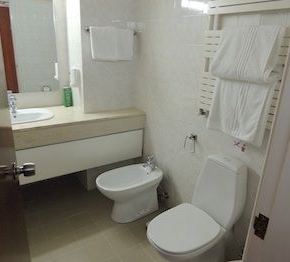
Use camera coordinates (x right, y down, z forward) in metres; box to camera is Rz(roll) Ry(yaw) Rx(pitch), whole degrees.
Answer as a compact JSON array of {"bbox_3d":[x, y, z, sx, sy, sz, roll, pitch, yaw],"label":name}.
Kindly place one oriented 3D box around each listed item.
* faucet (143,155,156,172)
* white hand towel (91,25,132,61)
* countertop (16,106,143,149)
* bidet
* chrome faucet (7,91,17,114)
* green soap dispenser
[{"bbox_3d":[0.028,0.289,2.140,0.110,0.125,0.120,-9,22,-32],"label":"faucet"},{"bbox_3d":[-0.283,-0.753,2.122,0.401,0.270,0.060,-9,22,-32],"label":"white hand towel"},{"bbox_3d":[-0.747,-0.081,2.199,1.411,0.152,0.612,-9,22,-32],"label":"countertop"},{"bbox_3d":[-0.131,0.555,2.126,0.577,0.385,0.384,-9,22,-32],"label":"bidet"},{"bbox_3d":[-1.118,-0.227,2.047,0.058,0.175,0.130,-9,22,-32],"label":"chrome faucet"},{"bbox_3d":[-0.768,-0.338,2.424,0.072,0.185,0.050,-9,22,-32],"label":"green soap dispenser"}]

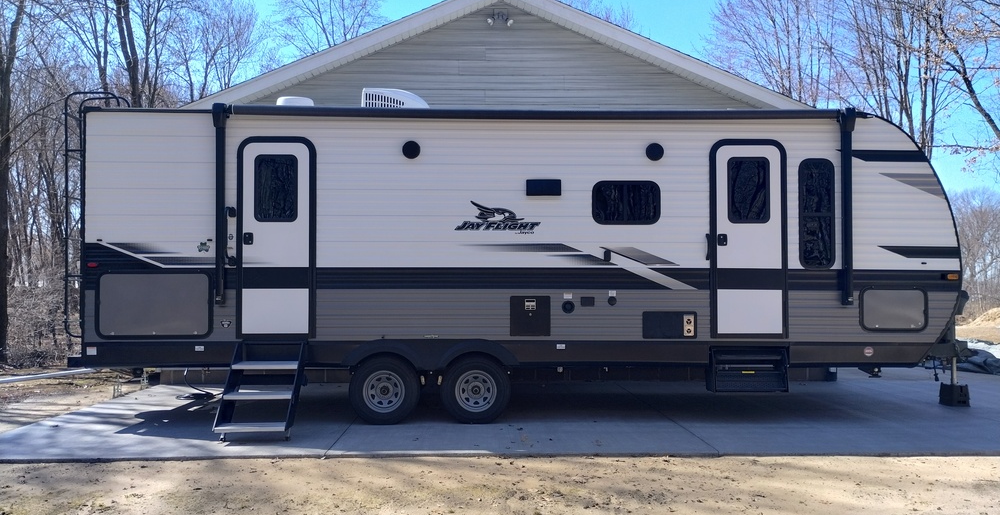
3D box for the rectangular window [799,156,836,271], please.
[{"bbox_3d":[3.002,-0.409,7.665,0.354,1.054,0.050,0,-1,-1],"label":"rectangular window"}]

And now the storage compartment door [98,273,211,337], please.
[{"bbox_3d":[-3.189,0.441,7.490,1.071,0.633,0.050,0,-1,-1],"label":"storage compartment door"}]

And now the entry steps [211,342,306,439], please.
[{"bbox_3d":[-2.102,1.163,7.204,0.641,0.784,0.750,0,-1,-1],"label":"entry steps"}]

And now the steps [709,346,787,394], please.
[{"bbox_3d":[2.392,1.078,7.914,0.720,0.440,0.380,0,-1,-1],"label":"steps"}]

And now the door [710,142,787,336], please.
[{"bbox_3d":[2.348,-0.180,7.643,0.742,1.875,0.070,0,-1,-1],"label":"door"}]

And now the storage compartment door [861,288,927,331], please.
[{"bbox_3d":[3.725,0.494,7.660,0.653,0.430,0.050,0,-1,-1],"label":"storage compartment door"}]

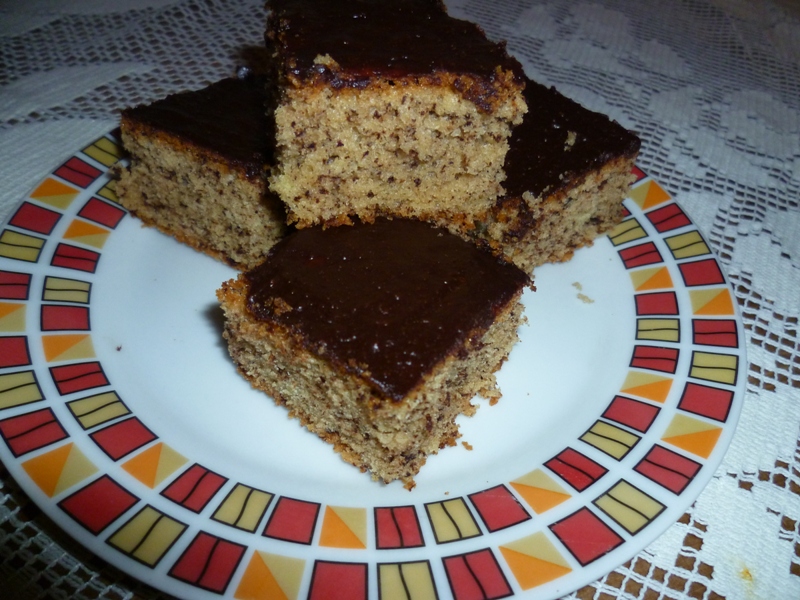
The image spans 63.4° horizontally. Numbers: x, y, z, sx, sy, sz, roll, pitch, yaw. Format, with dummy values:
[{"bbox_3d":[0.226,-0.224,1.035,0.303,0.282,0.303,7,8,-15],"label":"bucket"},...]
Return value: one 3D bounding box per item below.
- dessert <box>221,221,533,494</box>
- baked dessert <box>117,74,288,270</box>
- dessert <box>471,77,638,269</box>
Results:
[{"bbox_3d":[-0.006,0.008,0.167,0.053,0.034,0.050,31,51,23],"label":"dessert"},{"bbox_3d":[-0.050,-0.042,0.208,0.051,0.034,0.049,26,38,14],"label":"baked dessert"},{"bbox_3d":[0.039,-0.041,0.216,0.051,0.033,0.051,-29,52,-19],"label":"dessert"}]

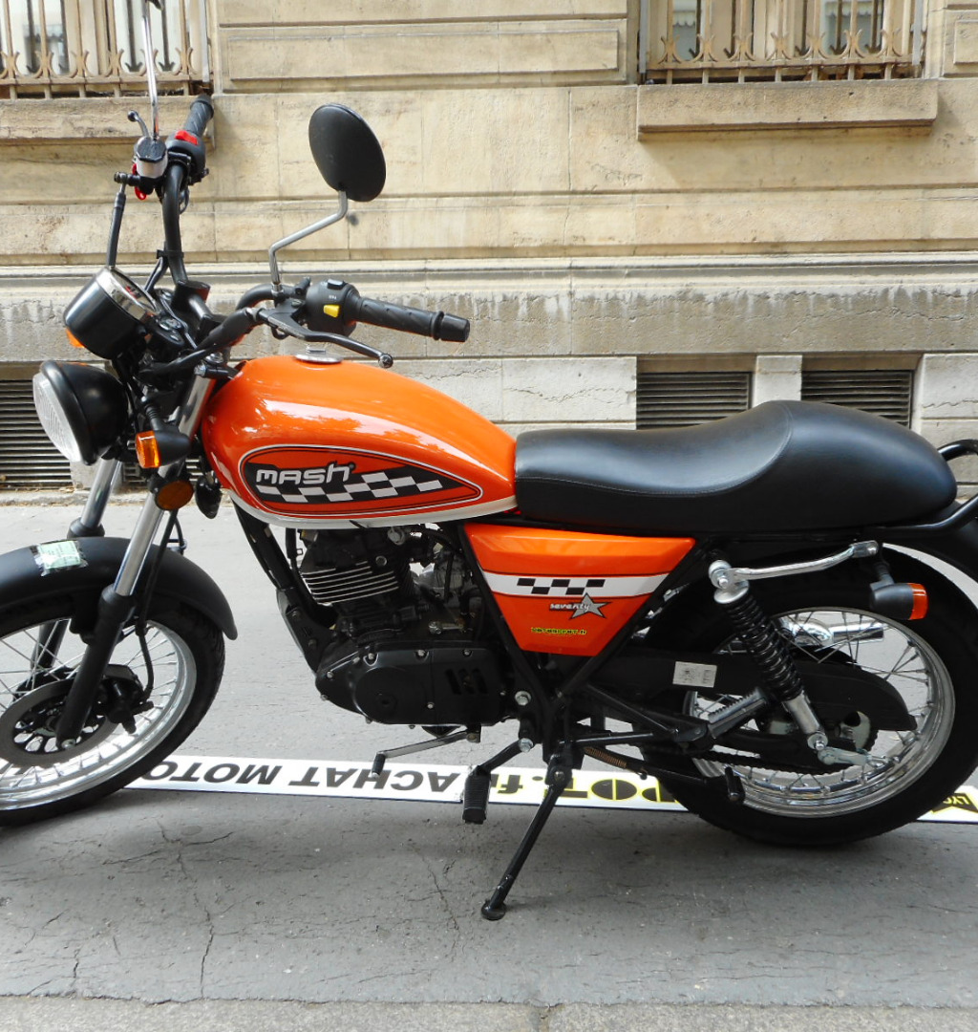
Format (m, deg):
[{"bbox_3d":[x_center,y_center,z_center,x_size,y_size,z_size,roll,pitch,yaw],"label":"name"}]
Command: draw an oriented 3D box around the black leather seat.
[{"bbox_3d":[0.367,-0.094,1.463,0.650,0.165,0.250,0,27,5],"label":"black leather seat"}]

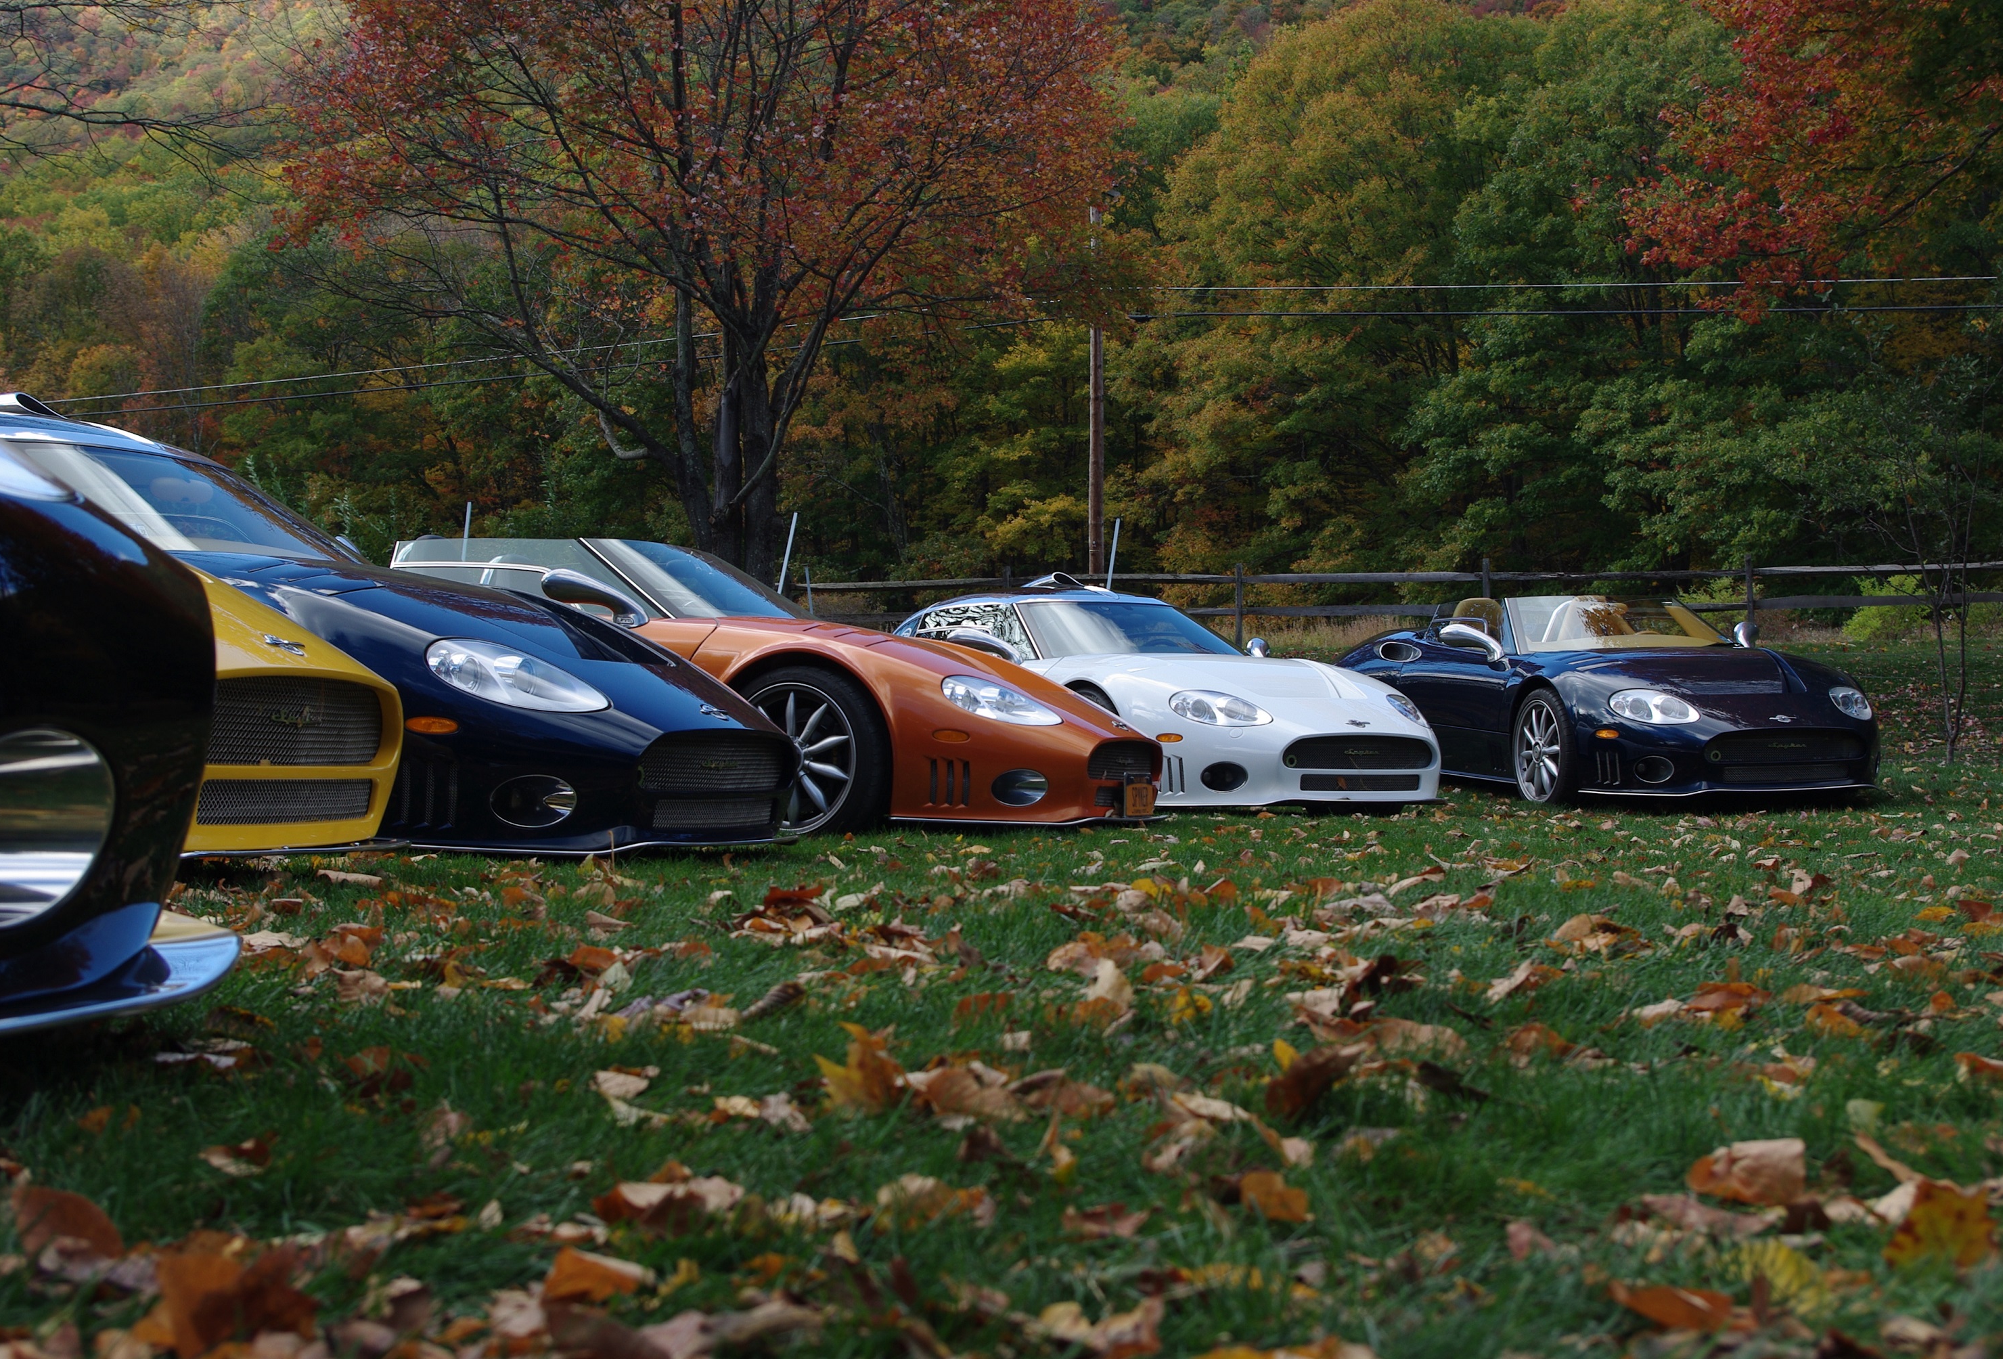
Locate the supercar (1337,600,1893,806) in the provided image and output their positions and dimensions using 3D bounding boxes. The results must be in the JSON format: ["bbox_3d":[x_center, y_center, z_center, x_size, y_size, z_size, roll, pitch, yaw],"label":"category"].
[{"bbox_3d":[3.096,0.122,14.114,1.880,1.085,4.185,-1,-1,-16],"label":"supercar"}]

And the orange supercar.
[{"bbox_3d":[-1.541,0.075,9.652,4.185,1.085,1.880,0,-2,19],"label":"orange supercar"}]

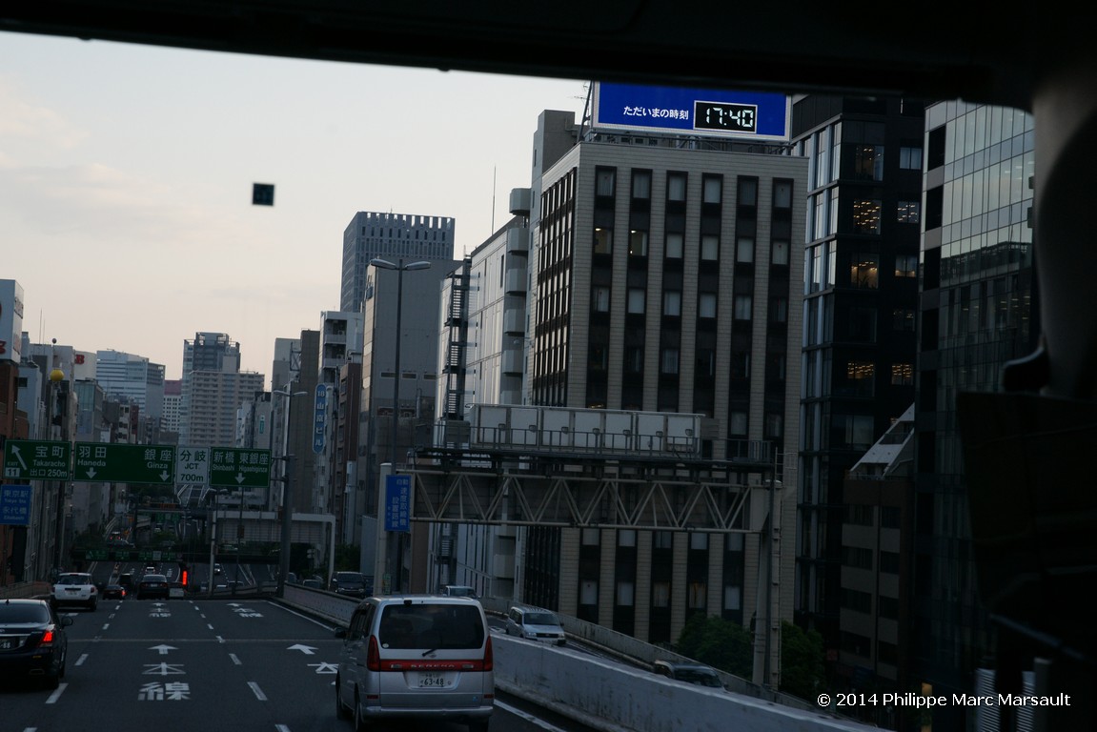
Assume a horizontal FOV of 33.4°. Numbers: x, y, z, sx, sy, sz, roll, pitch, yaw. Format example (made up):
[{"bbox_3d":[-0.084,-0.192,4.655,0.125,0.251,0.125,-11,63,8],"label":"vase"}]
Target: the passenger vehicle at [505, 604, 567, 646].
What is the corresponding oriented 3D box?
[{"bbox_3d":[-0.526,10.675,75.360,1.690,1.520,4.200,3,-5,-9],"label":"passenger vehicle"}]

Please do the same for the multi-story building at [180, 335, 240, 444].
[{"bbox_3d":[-193.892,22.058,1045.000,32.000,82.000,28.000,3,-3,-10],"label":"multi-story building"}]

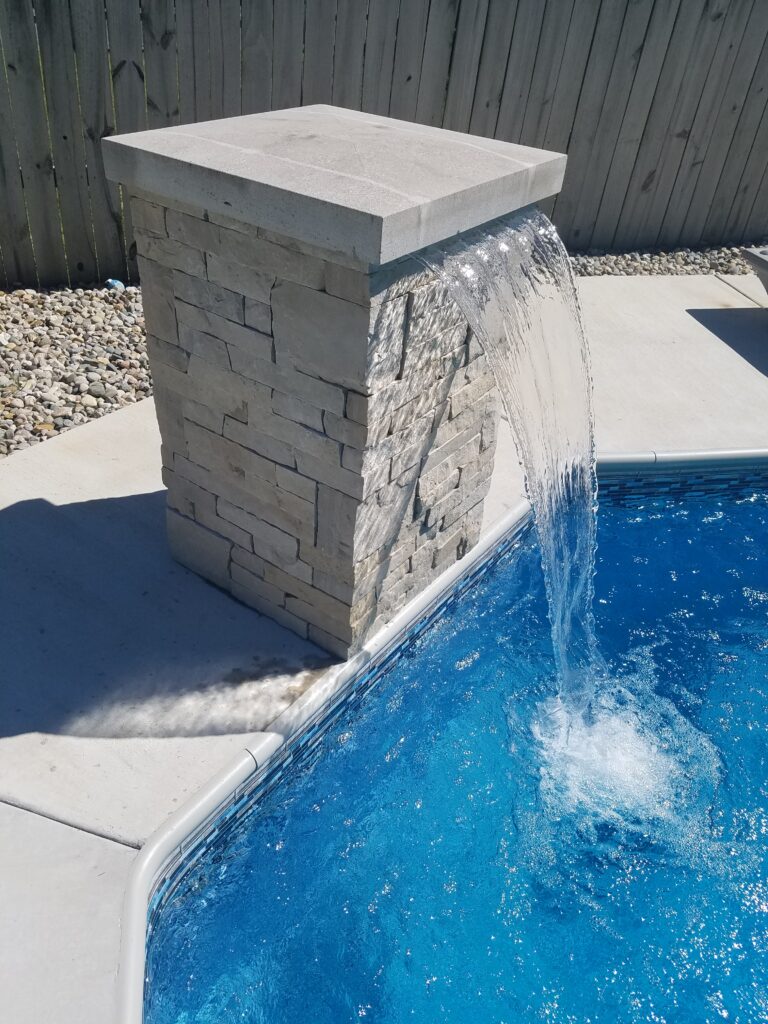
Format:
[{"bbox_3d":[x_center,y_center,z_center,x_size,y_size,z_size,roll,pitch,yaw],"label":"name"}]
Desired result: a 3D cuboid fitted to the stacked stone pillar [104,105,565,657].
[{"bbox_3d":[-0.106,-0.304,1.817,0.649,1.027,0.649,26,42,26],"label":"stacked stone pillar"}]

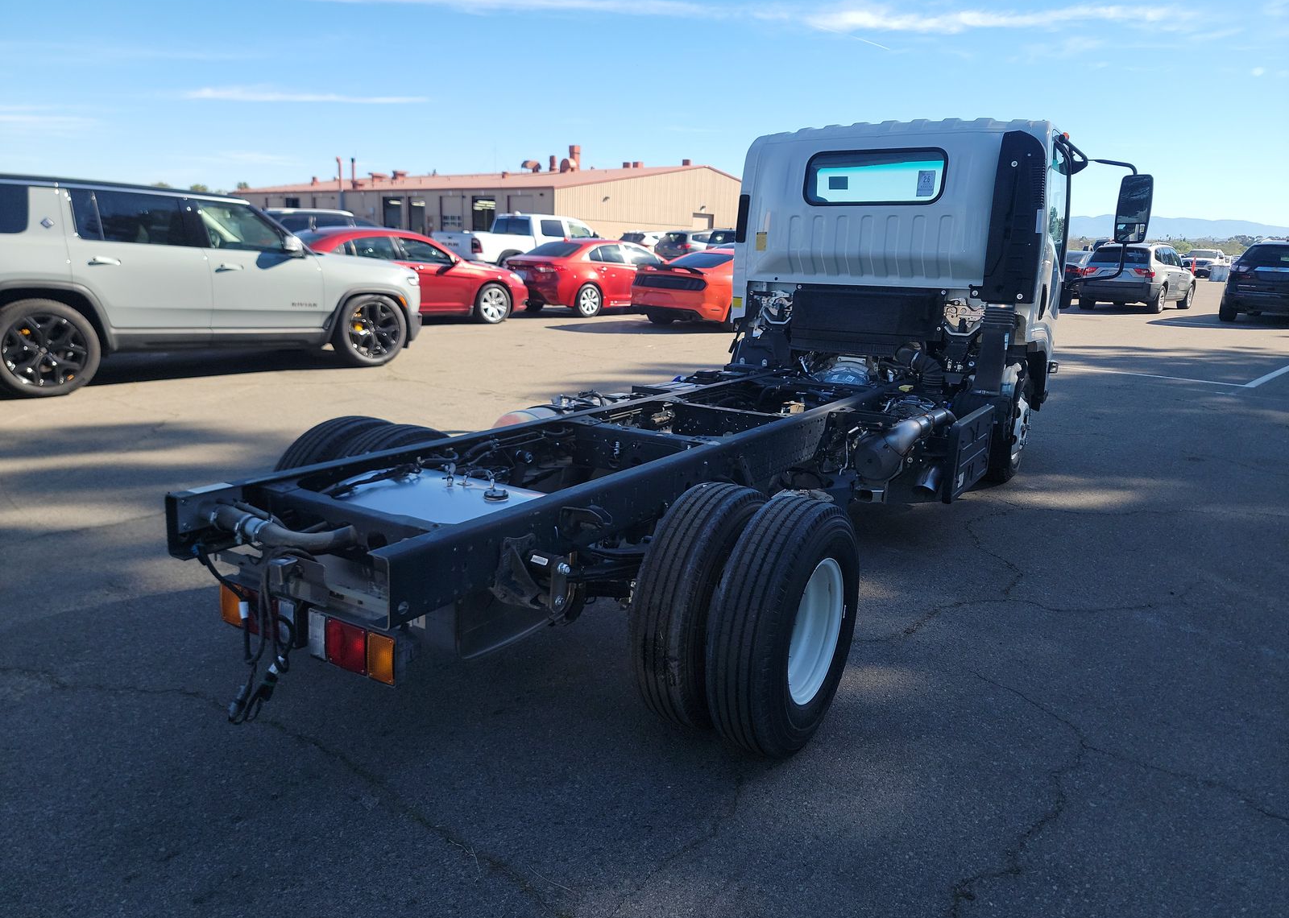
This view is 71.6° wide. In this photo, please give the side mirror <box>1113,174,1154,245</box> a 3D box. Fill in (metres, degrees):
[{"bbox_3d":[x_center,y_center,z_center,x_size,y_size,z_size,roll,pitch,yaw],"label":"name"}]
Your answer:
[{"bbox_3d":[3.308,-1.685,6.036,0.085,0.450,0.200,-7,16,-33],"label":"side mirror"}]

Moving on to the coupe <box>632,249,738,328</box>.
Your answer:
[{"bbox_3d":[1.828,-3.292,17.217,1.920,1.380,4.790,13,17,39],"label":"coupe"}]

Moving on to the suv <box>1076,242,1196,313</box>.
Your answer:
[{"bbox_3d":[12.750,-4.690,22.950,1.853,1.674,4.565,14,18,41],"label":"suv"}]

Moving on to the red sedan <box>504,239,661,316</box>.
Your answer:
[{"bbox_3d":[-0.805,-3.800,18.600,1.810,1.450,4.720,13,18,40],"label":"red sedan"}]

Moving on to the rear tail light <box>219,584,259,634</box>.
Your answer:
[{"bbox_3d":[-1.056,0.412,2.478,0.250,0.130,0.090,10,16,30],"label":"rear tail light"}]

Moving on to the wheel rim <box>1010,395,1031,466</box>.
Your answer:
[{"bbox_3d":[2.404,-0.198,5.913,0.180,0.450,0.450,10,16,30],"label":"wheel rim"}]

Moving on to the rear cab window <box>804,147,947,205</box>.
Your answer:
[{"bbox_3d":[1.461,-1.787,5.663,0.910,0.315,0.040,10,14,30],"label":"rear cab window"}]

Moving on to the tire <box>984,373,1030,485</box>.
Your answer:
[{"bbox_3d":[2.336,-0.209,5.953,0.210,0.770,0.770,10,16,30],"label":"tire"}]

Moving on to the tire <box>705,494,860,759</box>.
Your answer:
[{"bbox_3d":[0.441,0.502,2.722,0.210,0.770,0.770,10,16,30],"label":"tire"}]

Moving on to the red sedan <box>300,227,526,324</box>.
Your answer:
[{"bbox_3d":[-4.090,-2.890,14.150,1.843,1.482,4.870,15,18,42],"label":"red sedan"}]

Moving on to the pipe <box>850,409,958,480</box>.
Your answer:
[{"bbox_3d":[1.412,-0.124,4.779,0.250,0.260,1.200,10,16,30],"label":"pipe"}]

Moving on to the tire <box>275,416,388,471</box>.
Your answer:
[{"bbox_3d":[-1.181,0.220,3.672,0.220,0.775,0.775,10,16,30],"label":"tire"}]

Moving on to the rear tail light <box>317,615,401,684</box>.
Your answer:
[{"bbox_3d":[-0.702,0.468,2.254,0.285,0.125,0.070,10,14,30],"label":"rear tail light"}]

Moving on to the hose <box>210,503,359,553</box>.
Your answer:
[{"bbox_3d":[-0.973,0.177,2.381,0.430,0.060,0.170,10,14,30],"label":"hose"}]

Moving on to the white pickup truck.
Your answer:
[{"bbox_3d":[-2.944,-5.840,25.087,2.060,1.960,5.900,14,18,42],"label":"white pickup truck"}]

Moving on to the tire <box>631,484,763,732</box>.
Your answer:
[{"bbox_3d":[0.230,0.467,2.847,0.210,0.770,0.770,10,16,30],"label":"tire"}]

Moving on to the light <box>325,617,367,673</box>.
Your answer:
[{"bbox_3d":[-0.733,0.467,2.271,0.152,0.120,0.060,10,14,30],"label":"light"}]

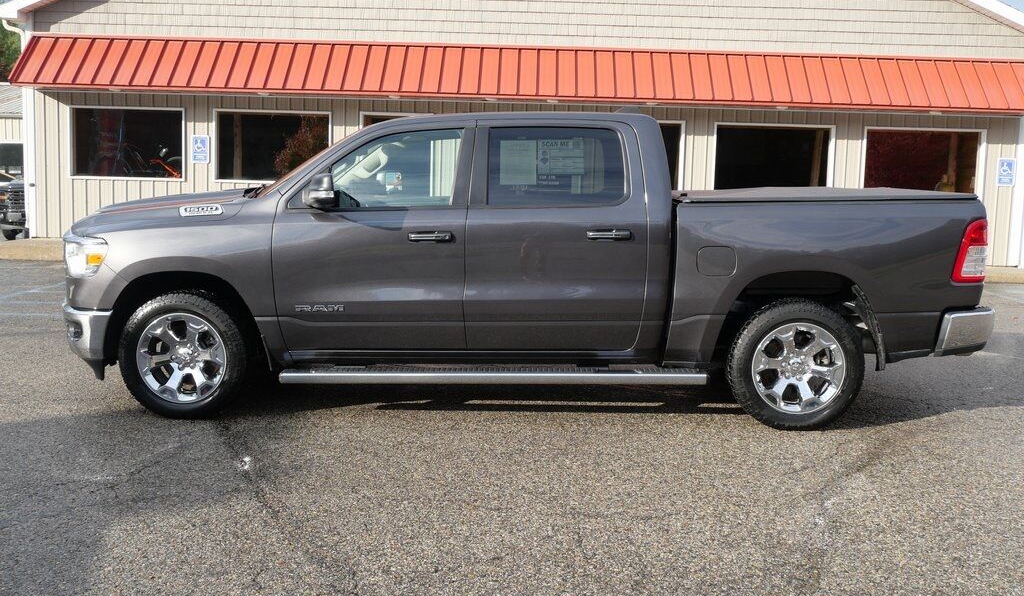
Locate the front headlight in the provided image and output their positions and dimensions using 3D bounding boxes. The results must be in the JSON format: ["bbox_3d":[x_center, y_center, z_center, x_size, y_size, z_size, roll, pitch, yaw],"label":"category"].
[{"bbox_3d":[-2.586,-0.259,6.180,0.370,0.240,0.340,0,6,2],"label":"front headlight"}]

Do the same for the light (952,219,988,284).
[{"bbox_3d":[2.659,-0.279,5.874,0.226,0.378,0.200,0,6,2],"label":"light"}]

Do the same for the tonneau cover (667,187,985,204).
[{"bbox_3d":[1.871,-0.692,6.754,1.760,0.085,1.680,0,6,2],"label":"tonneau cover"}]

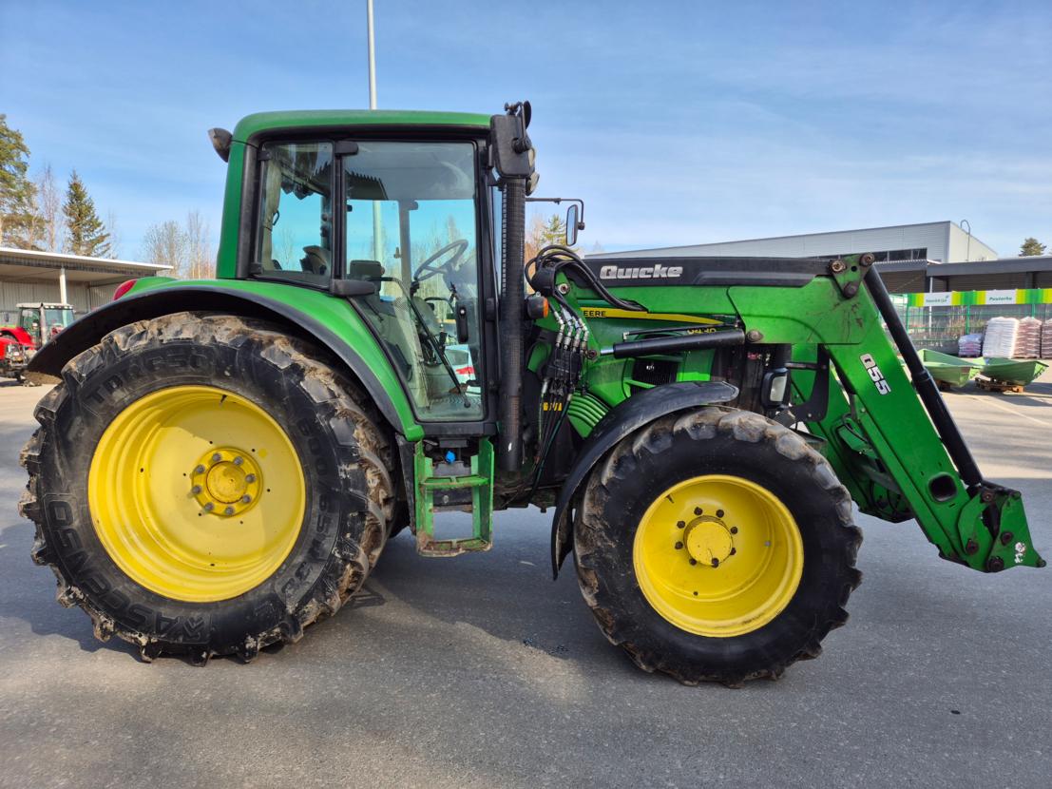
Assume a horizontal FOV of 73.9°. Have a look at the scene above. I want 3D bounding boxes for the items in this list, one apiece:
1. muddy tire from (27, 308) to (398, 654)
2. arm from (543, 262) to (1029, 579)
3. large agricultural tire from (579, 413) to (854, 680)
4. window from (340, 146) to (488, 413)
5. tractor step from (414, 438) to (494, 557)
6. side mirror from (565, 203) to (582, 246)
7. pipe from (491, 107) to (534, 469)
[{"bbox_3d":[-1.509,0.407,3.476,1.720,1.660,0.600,1,4,1],"label":"muddy tire"},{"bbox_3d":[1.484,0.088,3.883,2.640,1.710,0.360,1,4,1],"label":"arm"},{"bbox_3d":[0.897,0.696,3.394,1.310,1.270,0.470,2,4,7],"label":"large agricultural tire"},{"bbox_3d":[-0.573,-0.577,3.595,0.745,1.400,0.070,1,4,1],"label":"window"},{"bbox_3d":[-0.354,0.524,3.612,0.375,0.600,0.250,1,4,1],"label":"tractor step"},{"bbox_3d":[0.342,-1.259,5.186,0.070,0.310,0.190,-1,5,-22],"label":"side mirror"},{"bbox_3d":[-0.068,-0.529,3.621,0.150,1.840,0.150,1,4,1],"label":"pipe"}]

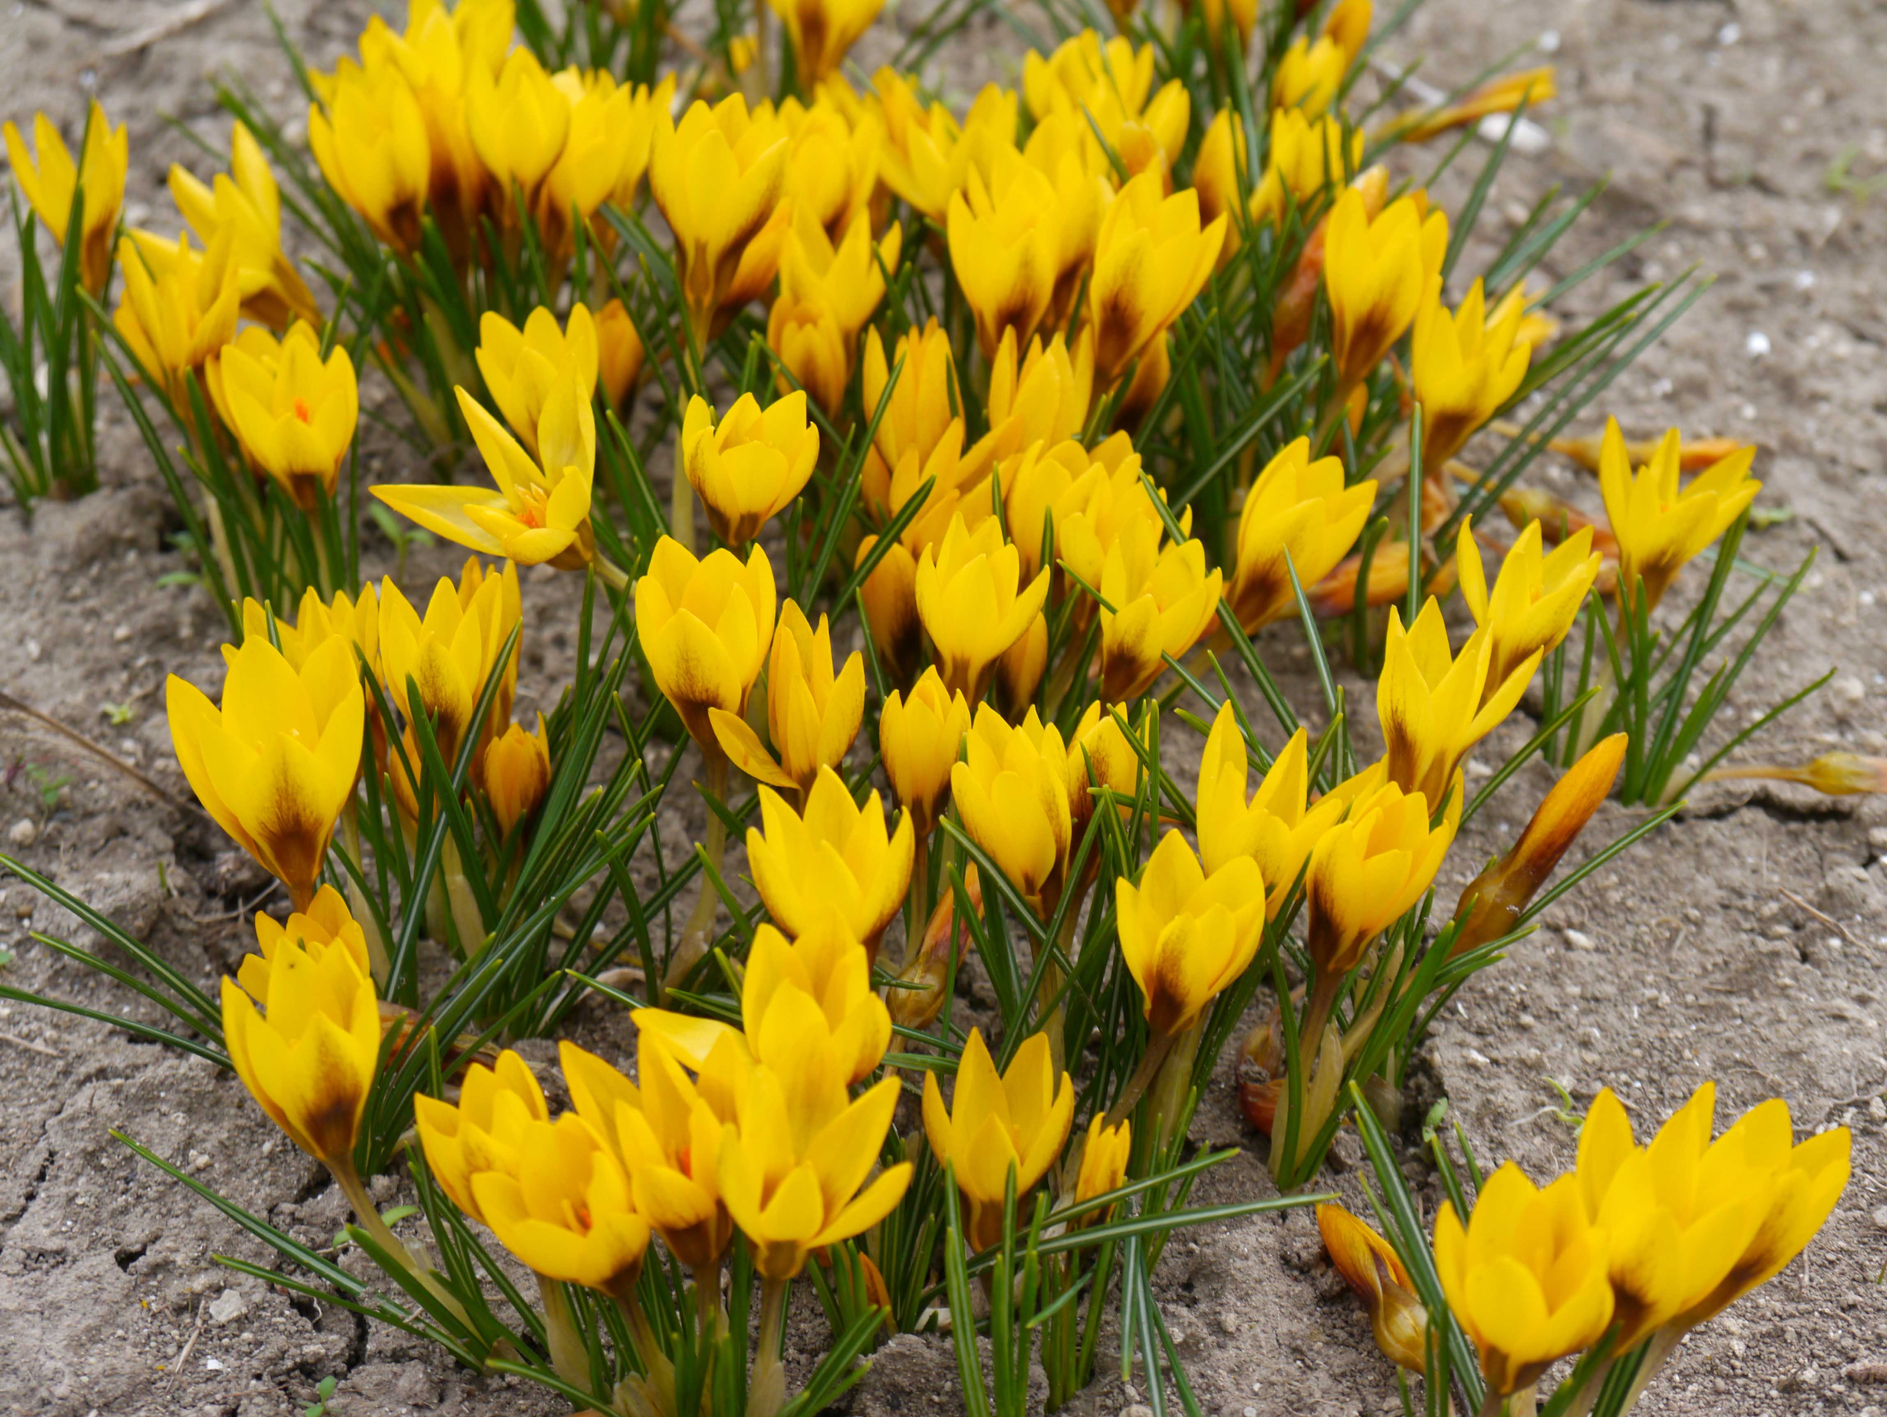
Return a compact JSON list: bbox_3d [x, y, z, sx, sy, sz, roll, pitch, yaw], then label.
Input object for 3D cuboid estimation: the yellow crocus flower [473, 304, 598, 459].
[{"bbox_3d":[-0.102,-0.078,0.990,0.031,0.040,0.031,3,38,0],"label":"yellow crocus flower"}]

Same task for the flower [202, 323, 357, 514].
[{"bbox_3d":[-0.138,-0.058,0.818,0.030,0.042,0.028,-7,45,5],"label":"flower"}]

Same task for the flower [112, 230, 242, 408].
[{"bbox_3d":[-0.158,-0.079,0.820,0.026,0.037,0.025,-4,36,3],"label":"flower"}]

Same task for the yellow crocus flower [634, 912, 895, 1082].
[{"bbox_3d":[-0.029,0.057,0.672,0.036,0.034,0.030,-2,32,1],"label":"yellow crocus flower"}]

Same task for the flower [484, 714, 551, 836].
[{"bbox_3d":[-0.078,0.013,0.720,0.012,0.027,0.012,0,36,0],"label":"flower"}]

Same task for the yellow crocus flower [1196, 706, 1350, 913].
[{"bbox_3d":[0.070,0.026,0.843,0.032,0.048,0.032,2,38,-2],"label":"yellow crocus flower"}]

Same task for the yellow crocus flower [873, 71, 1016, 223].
[{"bbox_3d":[0.000,-0.144,1.036,0.038,0.039,0.038,0,38,0],"label":"yellow crocus flower"}]

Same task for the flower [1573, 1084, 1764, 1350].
[{"bbox_3d":[0.116,0.084,0.628,0.029,0.044,0.029,8,32,-5],"label":"flower"}]

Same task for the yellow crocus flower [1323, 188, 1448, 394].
[{"bbox_3d":[0.089,-0.086,0.825,0.024,0.044,0.023,11,35,-8],"label":"yellow crocus flower"}]

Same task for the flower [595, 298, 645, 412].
[{"bbox_3d":[-0.075,-0.080,0.900,0.013,0.028,0.013,3,32,-2],"label":"flower"}]

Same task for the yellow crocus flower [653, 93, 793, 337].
[{"bbox_3d":[-0.047,-0.099,0.815,0.029,0.052,0.028,3,36,-2],"label":"yellow crocus flower"}]

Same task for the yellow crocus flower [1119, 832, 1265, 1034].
[{"bbox_3d":[0.045,0.042,0.705,0.025,0.037,0.023,8,35,-6],"label":"yellow crocus flower"}]

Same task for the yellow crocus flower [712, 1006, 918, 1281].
[{"bbox_3d":[-0.023,0.072,0.625,0.030,0.047,0.029,6,36,-5],"label":"yellow crocus flower"}]

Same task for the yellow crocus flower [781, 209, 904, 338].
[{"bbox_3d":[-0.021,-0.090,0.840,0.026,0.029,0.025,-2,36,1],"label":"yellow crocus flower"}]

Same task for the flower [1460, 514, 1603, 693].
[{"bbox_3d":[0.106,-0.016,0.740,0.024,0.037,0.022,15,35,-10],"label":"flower"}]

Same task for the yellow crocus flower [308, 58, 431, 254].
[{"bbox_3d":[-0.140,-0.133,0.955,0.028,0.046,0.028,-9,32,5],"label":"yellow crocus flower"}]

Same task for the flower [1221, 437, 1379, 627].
[{"bbox_3d":[0.081,-0.038,0.945,0.030,0.045,0.030,27,35,0],"label":"flower"}]

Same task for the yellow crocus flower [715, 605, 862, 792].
[{"bbox_3d":[-0.028,0.000,0.710,0.028,0.038,0.021,2,36,-1],"label":"yellow crocus flower"}]

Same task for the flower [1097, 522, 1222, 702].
[{"bbox_3d":[0.049,-0.019,0.893,0.026,0.043,0.026,8,38,-6],"label":"flower"}]

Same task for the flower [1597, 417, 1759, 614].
[{"bbox_3d":[0.148,-0.037,0.793,0.029,0.039,0.028,12,34,-9],"label":"flower"}]

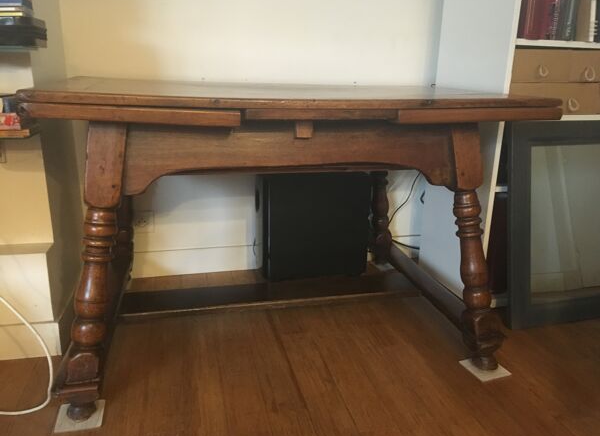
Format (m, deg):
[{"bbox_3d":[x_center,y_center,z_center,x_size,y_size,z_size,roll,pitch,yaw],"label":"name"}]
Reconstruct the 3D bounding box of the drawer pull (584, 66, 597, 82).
[{"bbox_3d":[0.943,-0.469,1.633,0.036,0.048,0.016,-2,17,-12],"label":"drawer pull"}]

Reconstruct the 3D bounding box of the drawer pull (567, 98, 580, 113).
[{"bbox_3d":[0.901,-0.371,1.653,0.036,0.048,0.016,-2,17,-12],"label":"drawer pull"}]

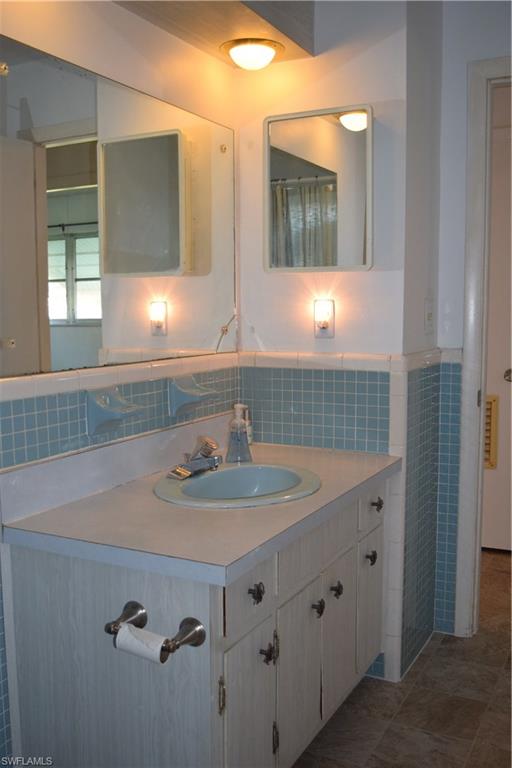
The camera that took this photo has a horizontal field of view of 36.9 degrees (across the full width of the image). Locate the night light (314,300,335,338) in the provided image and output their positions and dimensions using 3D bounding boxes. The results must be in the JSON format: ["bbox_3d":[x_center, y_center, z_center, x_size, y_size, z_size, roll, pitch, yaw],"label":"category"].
[{"bbox_3d":[0.207,-0.204,2.430,0.069,0.119,0.050,3,7,27],"label":"night light"}]

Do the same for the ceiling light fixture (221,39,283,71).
[{"bbox_3d":[-0.012,-0.979,2.321,0.195,0.058,0.195,0,6,0],"label":"ceiling light fixture"}]

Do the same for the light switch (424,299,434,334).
[{"bbox_3d":[0.585,-0.226,2.578,0.011,0.120,0.105,3,7,27],"label":"light switch"}]

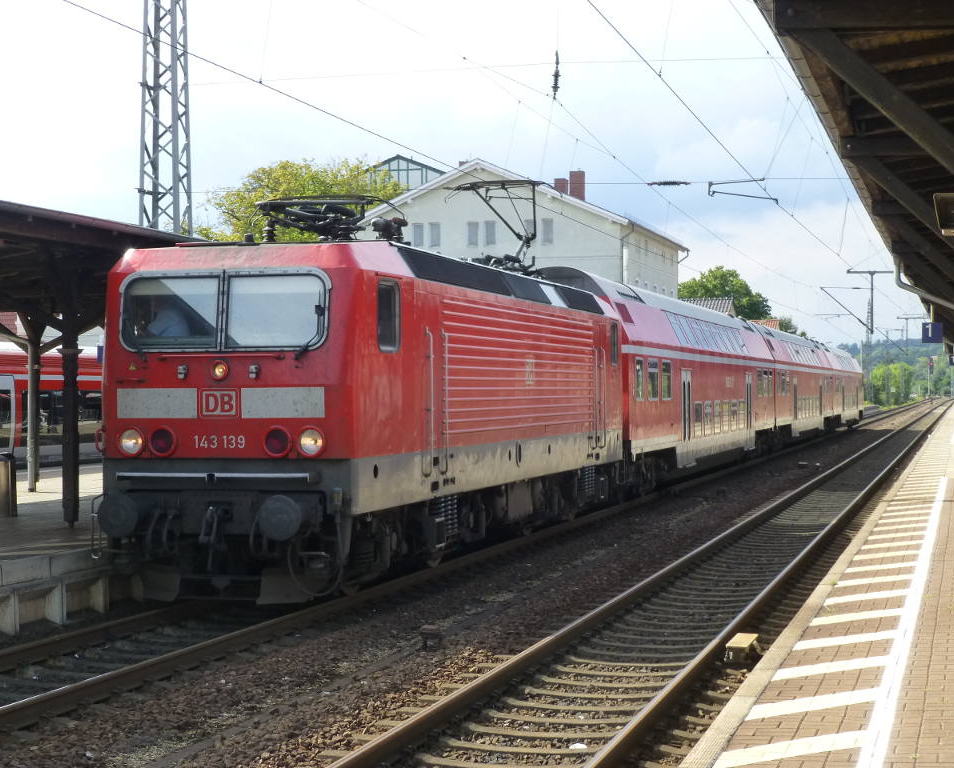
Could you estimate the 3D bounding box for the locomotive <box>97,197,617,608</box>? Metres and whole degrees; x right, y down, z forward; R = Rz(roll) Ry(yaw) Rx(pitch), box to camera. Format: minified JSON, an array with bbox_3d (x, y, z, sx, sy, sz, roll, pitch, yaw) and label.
[{"bbox_3d":[-0.672,0.103,26.656,3.020,4.600,16.640,0,0,15],"label":"locomotive"}]

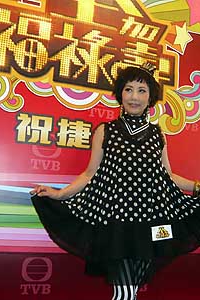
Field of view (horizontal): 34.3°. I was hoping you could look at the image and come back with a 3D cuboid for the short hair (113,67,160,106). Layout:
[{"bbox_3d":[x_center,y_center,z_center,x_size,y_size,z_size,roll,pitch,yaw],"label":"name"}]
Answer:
[{"bbox_3d":[0.185,-0.322,1.640,0.235,0.210,0.235,3,-4,16],"label":"short hair"}]

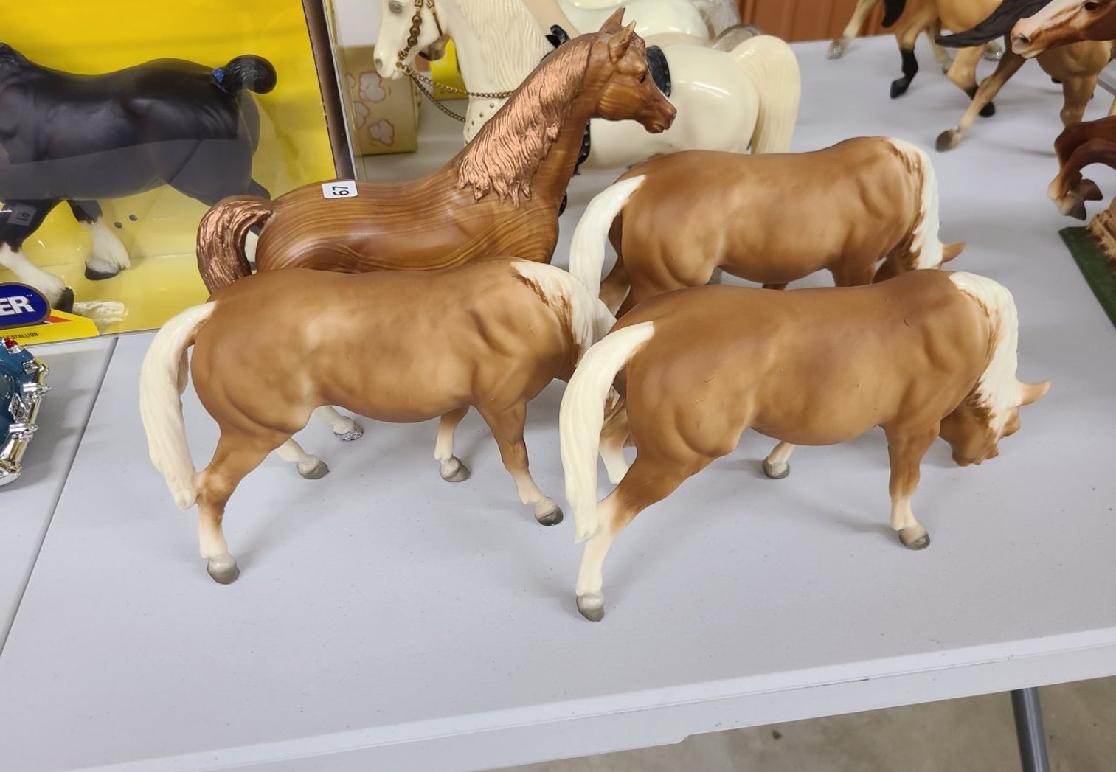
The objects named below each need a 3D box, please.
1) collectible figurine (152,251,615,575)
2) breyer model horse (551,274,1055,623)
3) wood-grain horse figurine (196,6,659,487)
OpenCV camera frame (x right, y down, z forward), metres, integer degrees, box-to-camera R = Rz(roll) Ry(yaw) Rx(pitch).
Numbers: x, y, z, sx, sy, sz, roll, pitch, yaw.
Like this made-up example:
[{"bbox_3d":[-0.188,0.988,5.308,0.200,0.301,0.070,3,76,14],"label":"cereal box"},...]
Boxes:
[{"bbox_3d":[-0.069,0.006,0.426,0.253,0.162,0.084,-6,43,-4],"label":"collectible figurine"},{"bbox_3d":[0.123,0.016,0.408,0.253,0.162,0.084,-8,43,-6],"label":"breyer model horse"},{"bbox_3d":[-0.063,-0.082,0.472,0.266,0.230,0.072,-10,43,-9],"label":"wood-grain horse figurine"}]

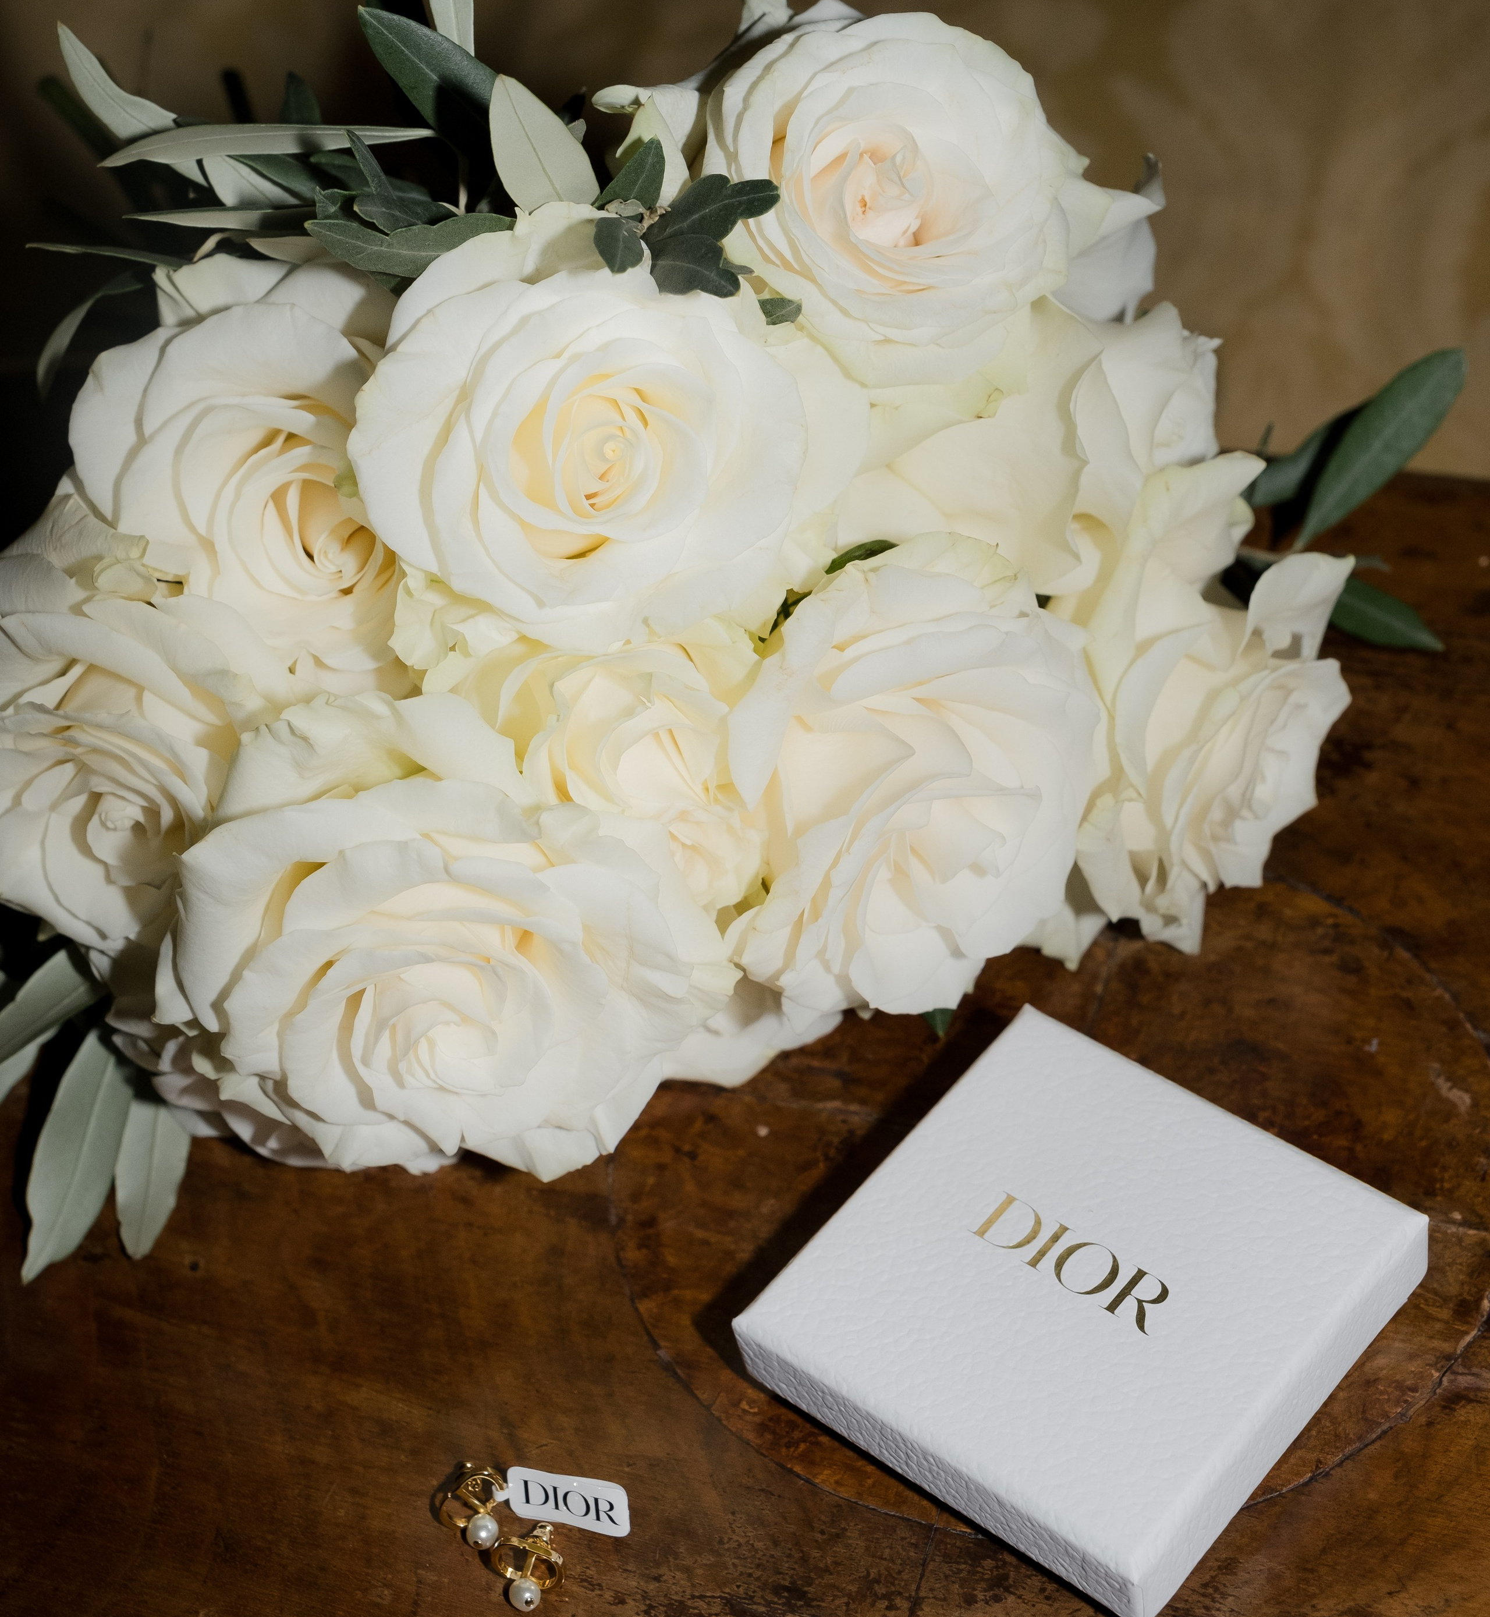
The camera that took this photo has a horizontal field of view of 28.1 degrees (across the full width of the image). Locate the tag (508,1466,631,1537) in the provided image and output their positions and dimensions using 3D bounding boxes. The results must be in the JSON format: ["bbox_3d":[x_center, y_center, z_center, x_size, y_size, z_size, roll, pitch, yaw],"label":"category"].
[{"bbox_3d":[-0.033,0.131,0.562,0.025,0.002,0.011,18,36,-17],"label":"tag"}]

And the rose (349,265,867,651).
[{"bbox_3d":[-0.029,-0.073,0.615,0.102,0.066,0.085,0,81,-1],"label":"rose"}]

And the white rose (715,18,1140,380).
[{"bbox_3d":[0.039,-0.137,0.668,0.094,0.068,0.082,0,83,1],"label":"white rose"}]

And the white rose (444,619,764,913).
[{"bbox_3d":[-0.029,-0.009,0.622,0.070,0.066,0.060,0,3,-7],"label":"white rose"}]

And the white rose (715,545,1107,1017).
[{"bbox_3d":[0.033,-0.006,0.592,0.074,0.090,0.068,0,21,-10],"label":"white rose"}]

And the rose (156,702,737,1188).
[{"bbox_3d":[-0.057,0.025,0.588,0.110,0.085,0.070,0,23,0],"label":"rose"}]

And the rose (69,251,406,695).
[{"bbox_3d":[-0.108,-0.072,0.645,0.080,0.090,0.068,0,13,-17],"label":"rose"}]

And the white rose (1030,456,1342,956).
[{"bbox_3d":[0.092,-0.021,0.630,0.074,0.094,0.064,0,13,-41],"label":"white rose"}]

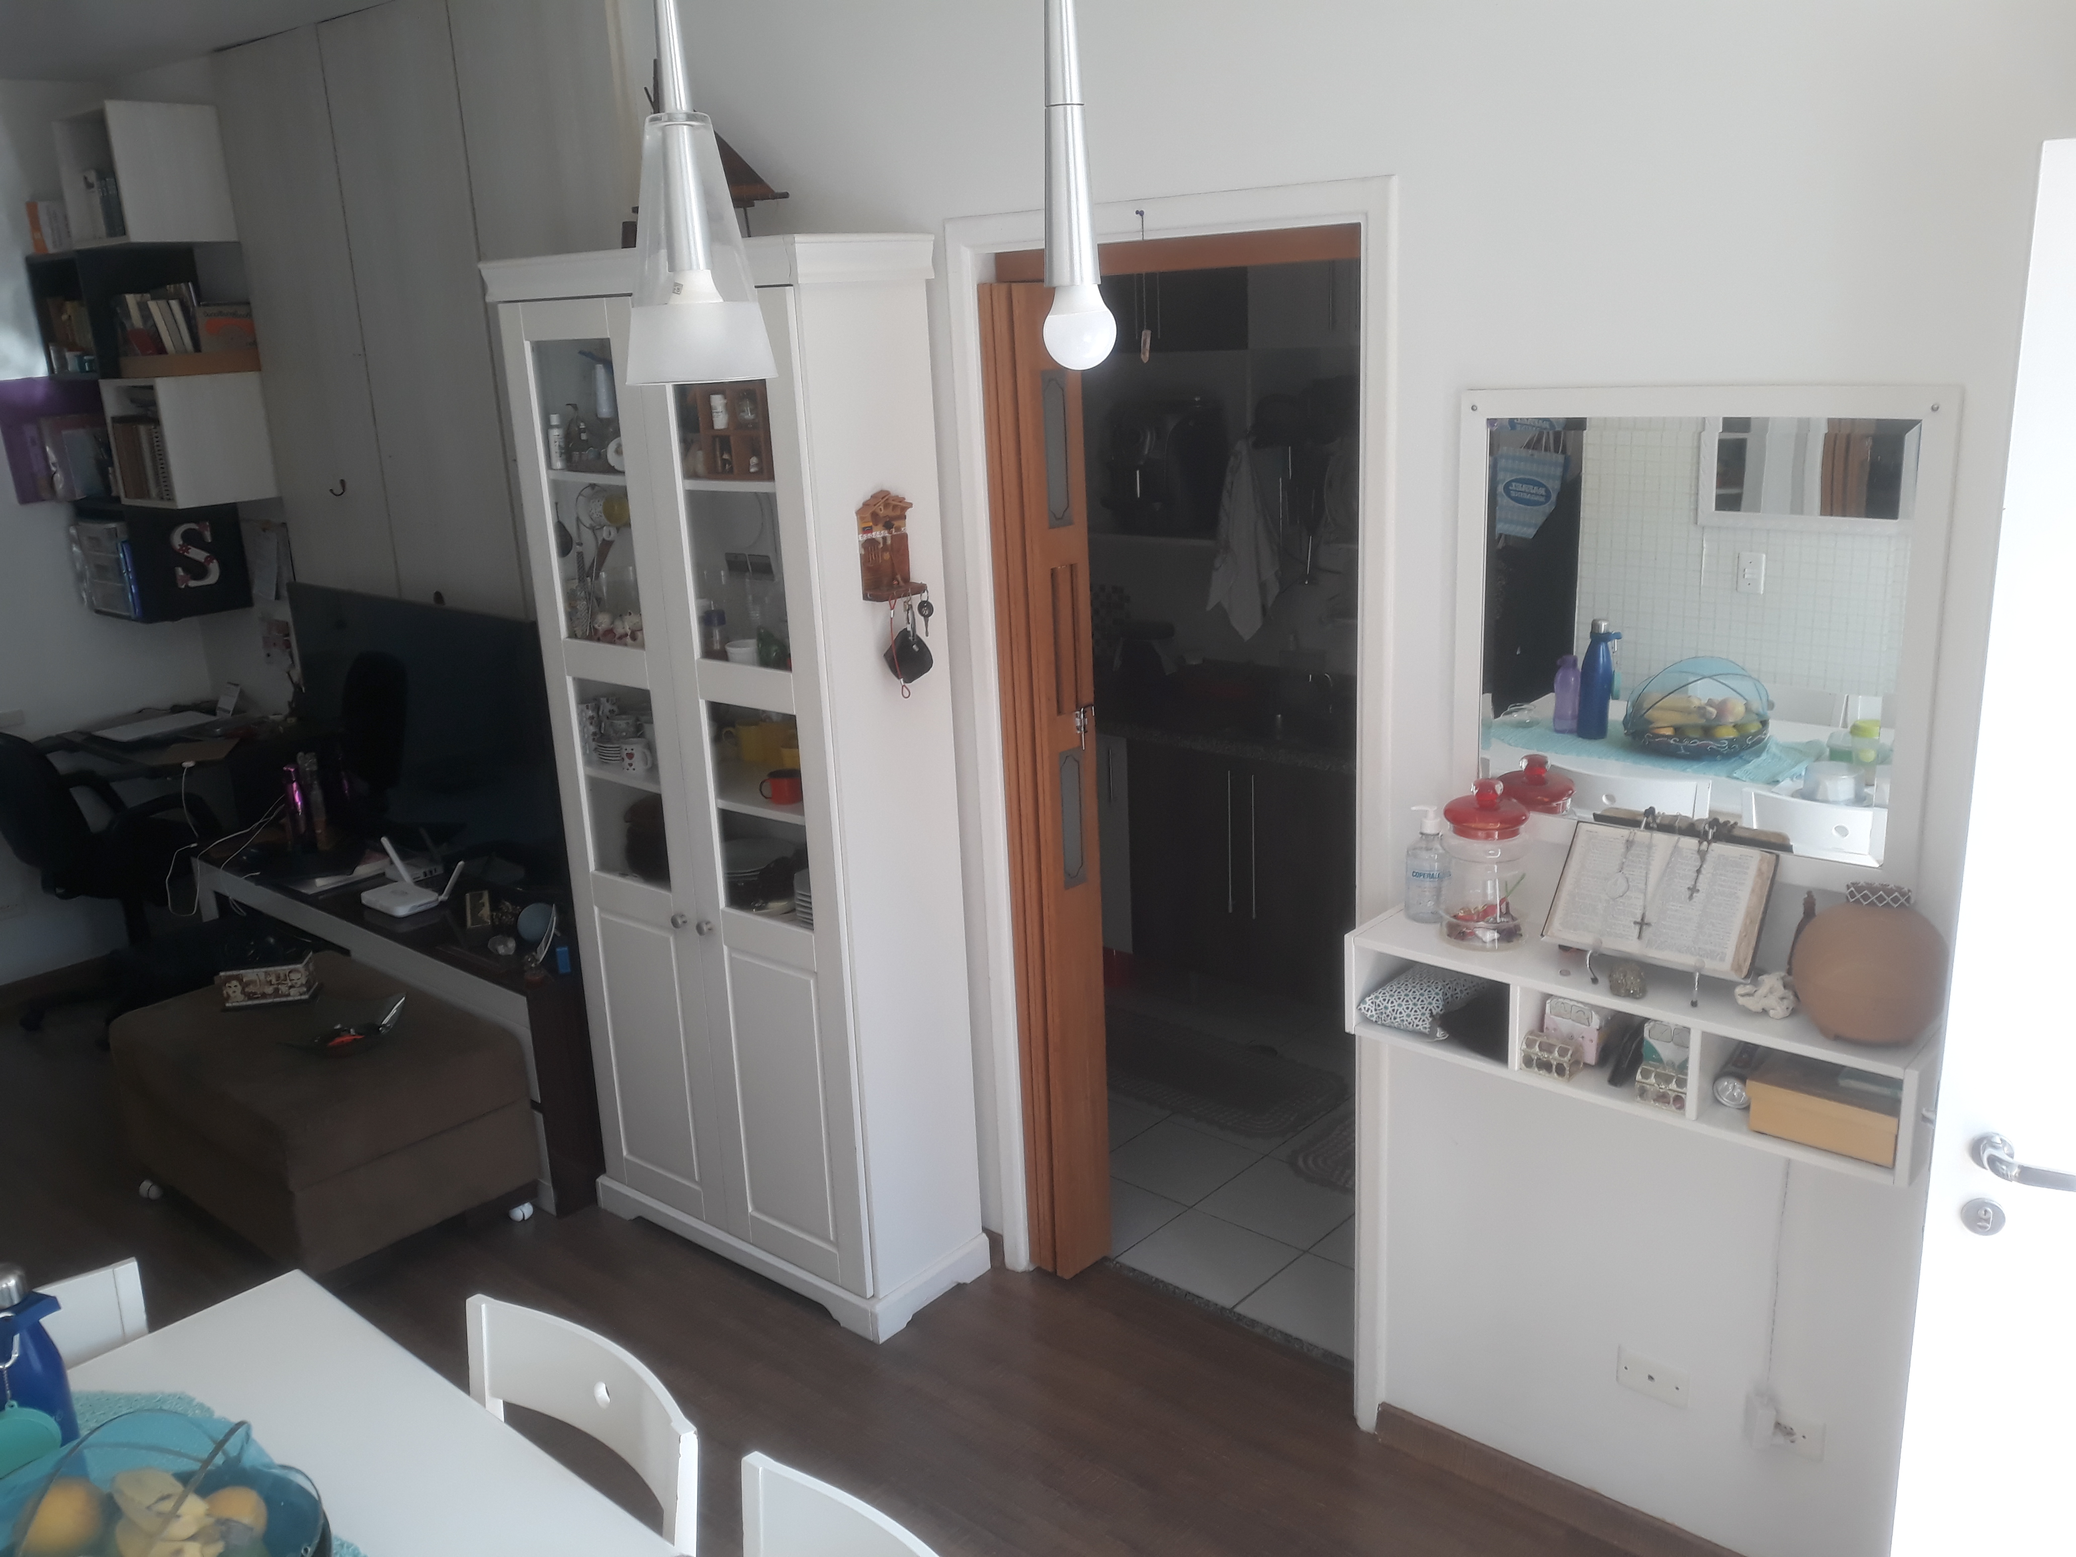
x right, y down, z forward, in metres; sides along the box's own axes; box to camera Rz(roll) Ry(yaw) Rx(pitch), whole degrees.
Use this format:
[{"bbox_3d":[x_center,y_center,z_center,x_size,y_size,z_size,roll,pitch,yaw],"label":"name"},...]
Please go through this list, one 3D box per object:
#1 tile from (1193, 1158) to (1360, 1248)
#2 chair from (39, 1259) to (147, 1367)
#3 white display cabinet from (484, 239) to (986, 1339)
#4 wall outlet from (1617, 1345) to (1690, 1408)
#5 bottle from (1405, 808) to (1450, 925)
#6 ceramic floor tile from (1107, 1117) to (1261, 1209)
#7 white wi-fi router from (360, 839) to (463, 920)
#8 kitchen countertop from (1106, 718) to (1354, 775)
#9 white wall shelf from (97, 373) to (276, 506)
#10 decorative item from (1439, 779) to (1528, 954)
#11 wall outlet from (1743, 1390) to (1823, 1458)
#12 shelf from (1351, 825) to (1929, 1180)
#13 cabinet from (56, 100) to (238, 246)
[{"bbox_3d":[0.573,0.990,3.773,0.310,0.010,0.302,11,20,40],"label":"tile"},{"bbox_3d":[-1.188,1.111,1.980,0.480,0.850,0.440,10,20,39],"label":"chair"},{"bbox_3d":[-0.623,0.011,3.437,0.964,2.146,0.345,10,20,39],"label":"white display cabinet"},{"bbox_3d":[0.981,0.957,2.583,0.115,0.070,0.010,10,20,39],"label":"wall outlet"},{"bbox_3d":[0.619,0.131,2.547,0.074,0.183,0.072,-1,16,4],"label":"bottle"},{"bbox_3d":[0.341,0.943,3.963,0.308,0.010,0.319,10,20,39],"label":"ceramic floor tile"},{"bbox_3d":[-1.706,0.275,4.360,0.420,0.142,0.137,11,20,40],"label":"white wi-fi router"},{"bbox_3d":[0.581,-0.163,4.781,1.600,0.036,0.550,10,20,39],"label":"kitchen countertop"},{"bbox_3d":[-2.608,-1.045,4.983,0.410,0.375,0.304,11,20,40],"label":"white wall shelf"},{"bbox_3d":[0.675,0.120,2.446,0.126,0.253,0.126,11,20,40],"label":"decorative item"},{"bbox_3d":[1.124,0.984,2.445,0.115,0.067,0.014,11,20,40],"label":"wall outlet"},{"bbox_3d":[0.860,0.359,2.366,0.810,0.160,0.210,10,20,39],"label":"shelf"},{"bbox_3d":[-2.636,-1.766,4.780,0.410,0.373,0.304,11,20,40],"label":"cabinet"}]

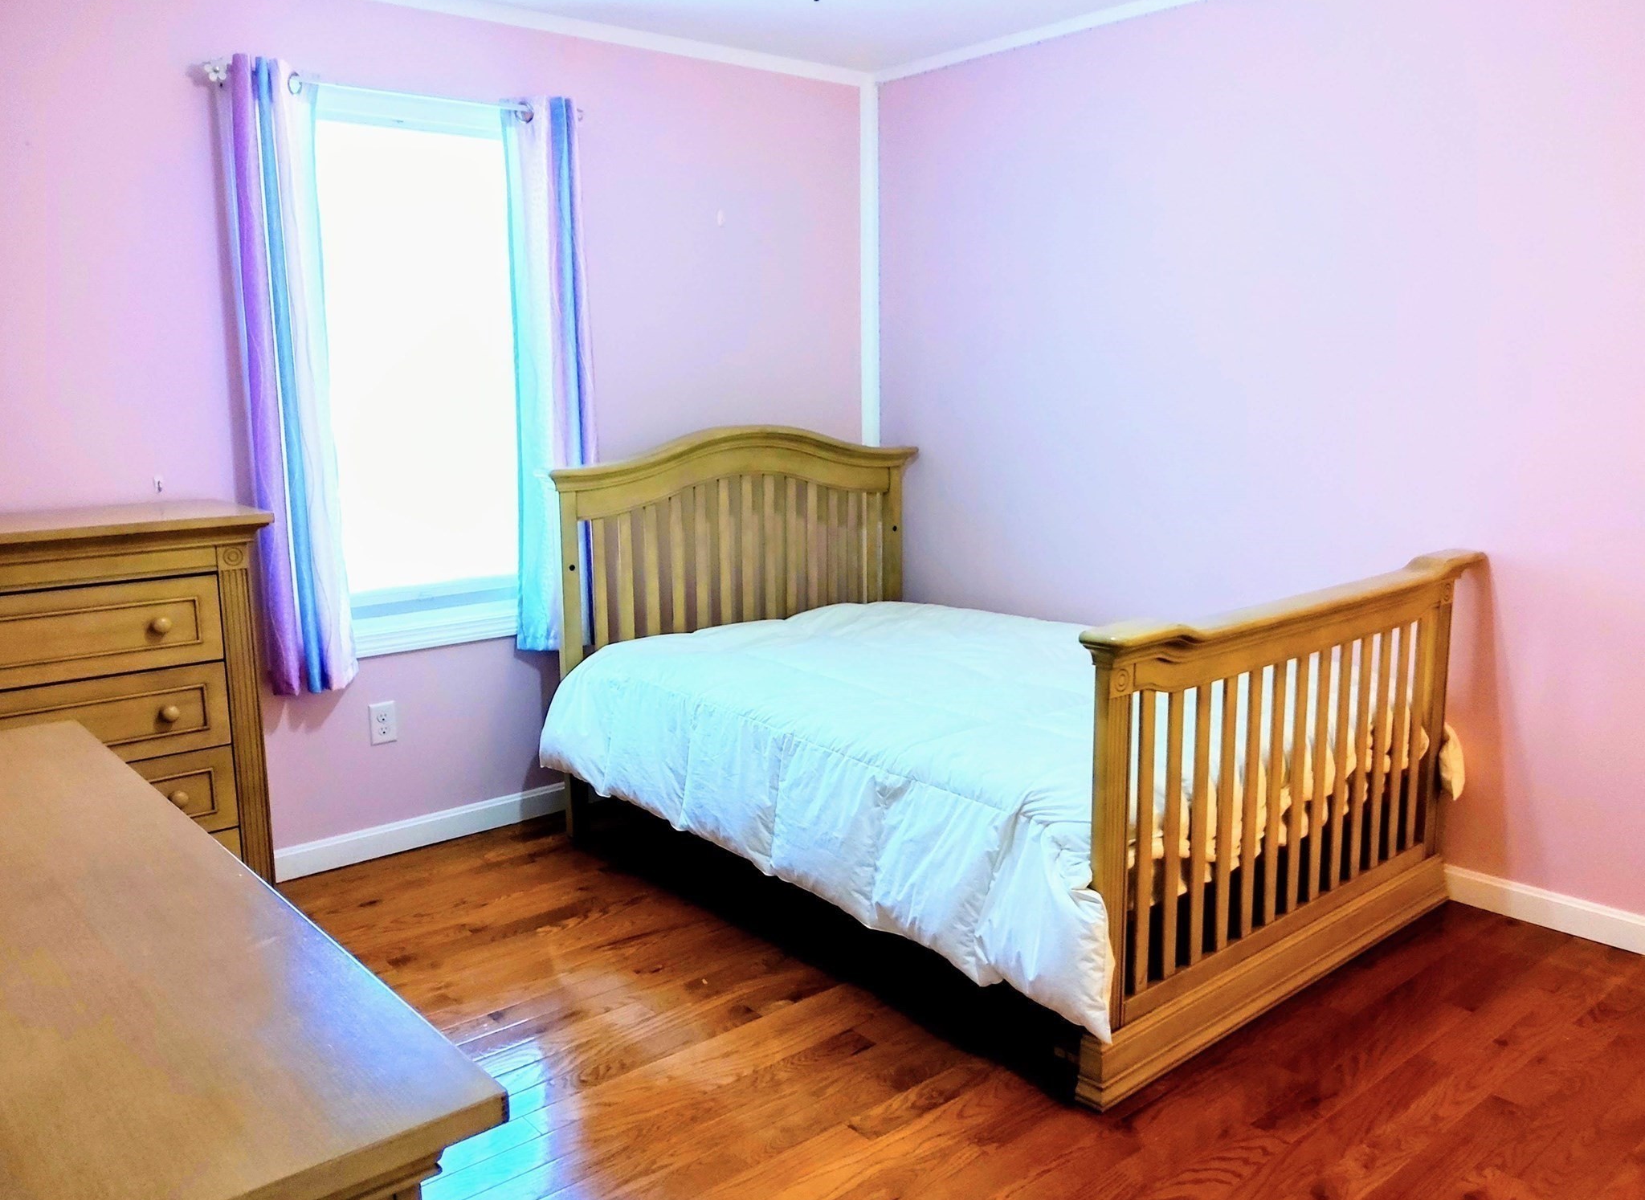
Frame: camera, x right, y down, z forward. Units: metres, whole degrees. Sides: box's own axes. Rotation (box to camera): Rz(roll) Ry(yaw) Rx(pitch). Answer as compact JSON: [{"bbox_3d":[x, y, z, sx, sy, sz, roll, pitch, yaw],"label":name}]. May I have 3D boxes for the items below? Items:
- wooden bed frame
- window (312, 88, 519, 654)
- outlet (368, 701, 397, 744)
[{"bbox_3d":[0.412,0.160,3.419,1.515,1.213,2.053,-9,13,-39],"label":"wooden bed frame"},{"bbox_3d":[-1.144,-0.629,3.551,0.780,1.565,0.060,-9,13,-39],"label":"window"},{"bbox_3d":[-1.281,0.363,3.609,0.072,0.116,0.012,-9,13,-39],"label":"outlet"}]

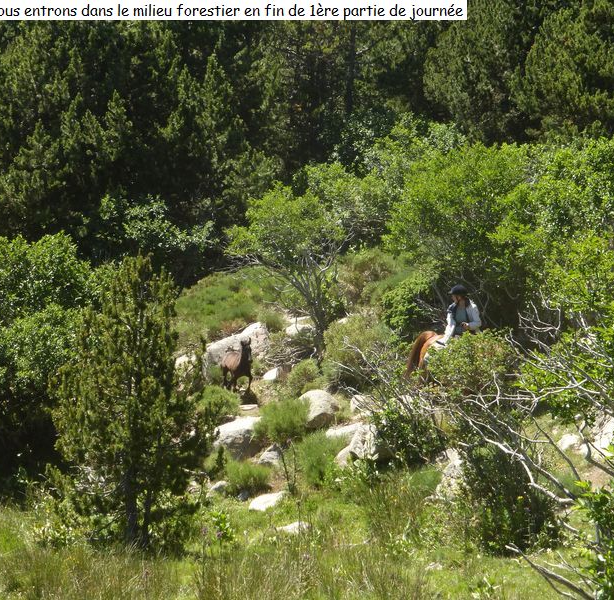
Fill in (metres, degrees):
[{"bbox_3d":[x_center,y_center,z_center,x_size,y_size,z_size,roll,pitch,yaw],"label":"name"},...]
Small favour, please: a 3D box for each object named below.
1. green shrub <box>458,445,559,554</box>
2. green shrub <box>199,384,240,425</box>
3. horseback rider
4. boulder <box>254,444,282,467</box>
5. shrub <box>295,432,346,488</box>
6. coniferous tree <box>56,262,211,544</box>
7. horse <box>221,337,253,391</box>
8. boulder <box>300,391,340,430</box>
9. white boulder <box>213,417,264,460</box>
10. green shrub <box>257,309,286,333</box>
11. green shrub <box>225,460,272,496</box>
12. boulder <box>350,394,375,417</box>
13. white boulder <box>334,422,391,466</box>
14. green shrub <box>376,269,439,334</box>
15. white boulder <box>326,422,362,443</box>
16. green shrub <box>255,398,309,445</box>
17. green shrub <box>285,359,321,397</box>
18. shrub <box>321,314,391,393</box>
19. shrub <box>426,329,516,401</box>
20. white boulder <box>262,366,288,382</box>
[{"bbox_3d":[2.160,2.138,27.000,1.093,1.179,0.950,0,-1,0],"label":"green shrub"},{"bbox_3d":[-1.686,2.010,48.000,0.800,0.800,0.760,0,1,0],"label":"green shrub"},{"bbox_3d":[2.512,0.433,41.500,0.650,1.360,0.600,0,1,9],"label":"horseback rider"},{"bbox_3d":[-0.533,2.224,35.800,0.420,0.340,0.380,0,0,0],"label":"boulder"},{"bbox_3d":[0.206,2.453,38.500,0.764,0.856,0.726,0,1,0],"label":"shrub"},{"bbox_3d":[-1.811,1.048,26.000,1.610,3.034,1.500,0,-1,0],"label":"coniferous tree"},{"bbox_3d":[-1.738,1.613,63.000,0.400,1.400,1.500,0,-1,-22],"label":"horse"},{"bbox_3d":[0.208,1.842,42.000,0.667,0.667,0.650,0,-1,0],"label":"boulder"},{"bbox_3d":[-0.973,1.996,36.300,0.780,0.630,0.680,0,0,0],"label":"white boulder"},{"bbox_3d":[-0.789,0.456,56.000,0.622,0.533,0.591,0,1,0],"label":"green shrub"},{"bbox_3d":[-0.778,2.374,33.500,0.610,0.480,0.570,0,0,0],"label":"green shrub"},{"bbox_3d":[1.016,1.864,44.500,0.530,0.389,0.451,0,1,0],"label":"boulder"},{"bbox_3d":[0.807,2.065,36.000,0.800,0.620,0.680,0,0,0],"label":"white boulder"},{"bbox_3d":[1.853,0.064,46.000,1.132,1.205,1.050,0,-1,0],"label":"green shrub"},{"bbox_3d":[0.558,1.987,37.500,0.580,0.340,0.500,0,0,0],"label":"white boulder"},{"bbox_3d":[-0.384,1.905,39.500,0.847,0.721,0.780,0,-1,0],"label":"green shrub"},{"bbox_3d":[-0.070,1.538,50.000,0.715,0.754,0.679,0,1,0],"label":"green shrub"},{"bbox_3d":[0.972,1.030,48.500,1.309,1.502,1.244,0,1,0],"label":"shrub"},{"bbox_3d":[2.369,0.935,36.500,1.304,1.043,1.150,0,-1,0],"label":"shrub"},{"bbox_3d":[-0.616,1.444,48.500,0.530,0.330,0.420,0,0,0],"label":"white boulder"}]

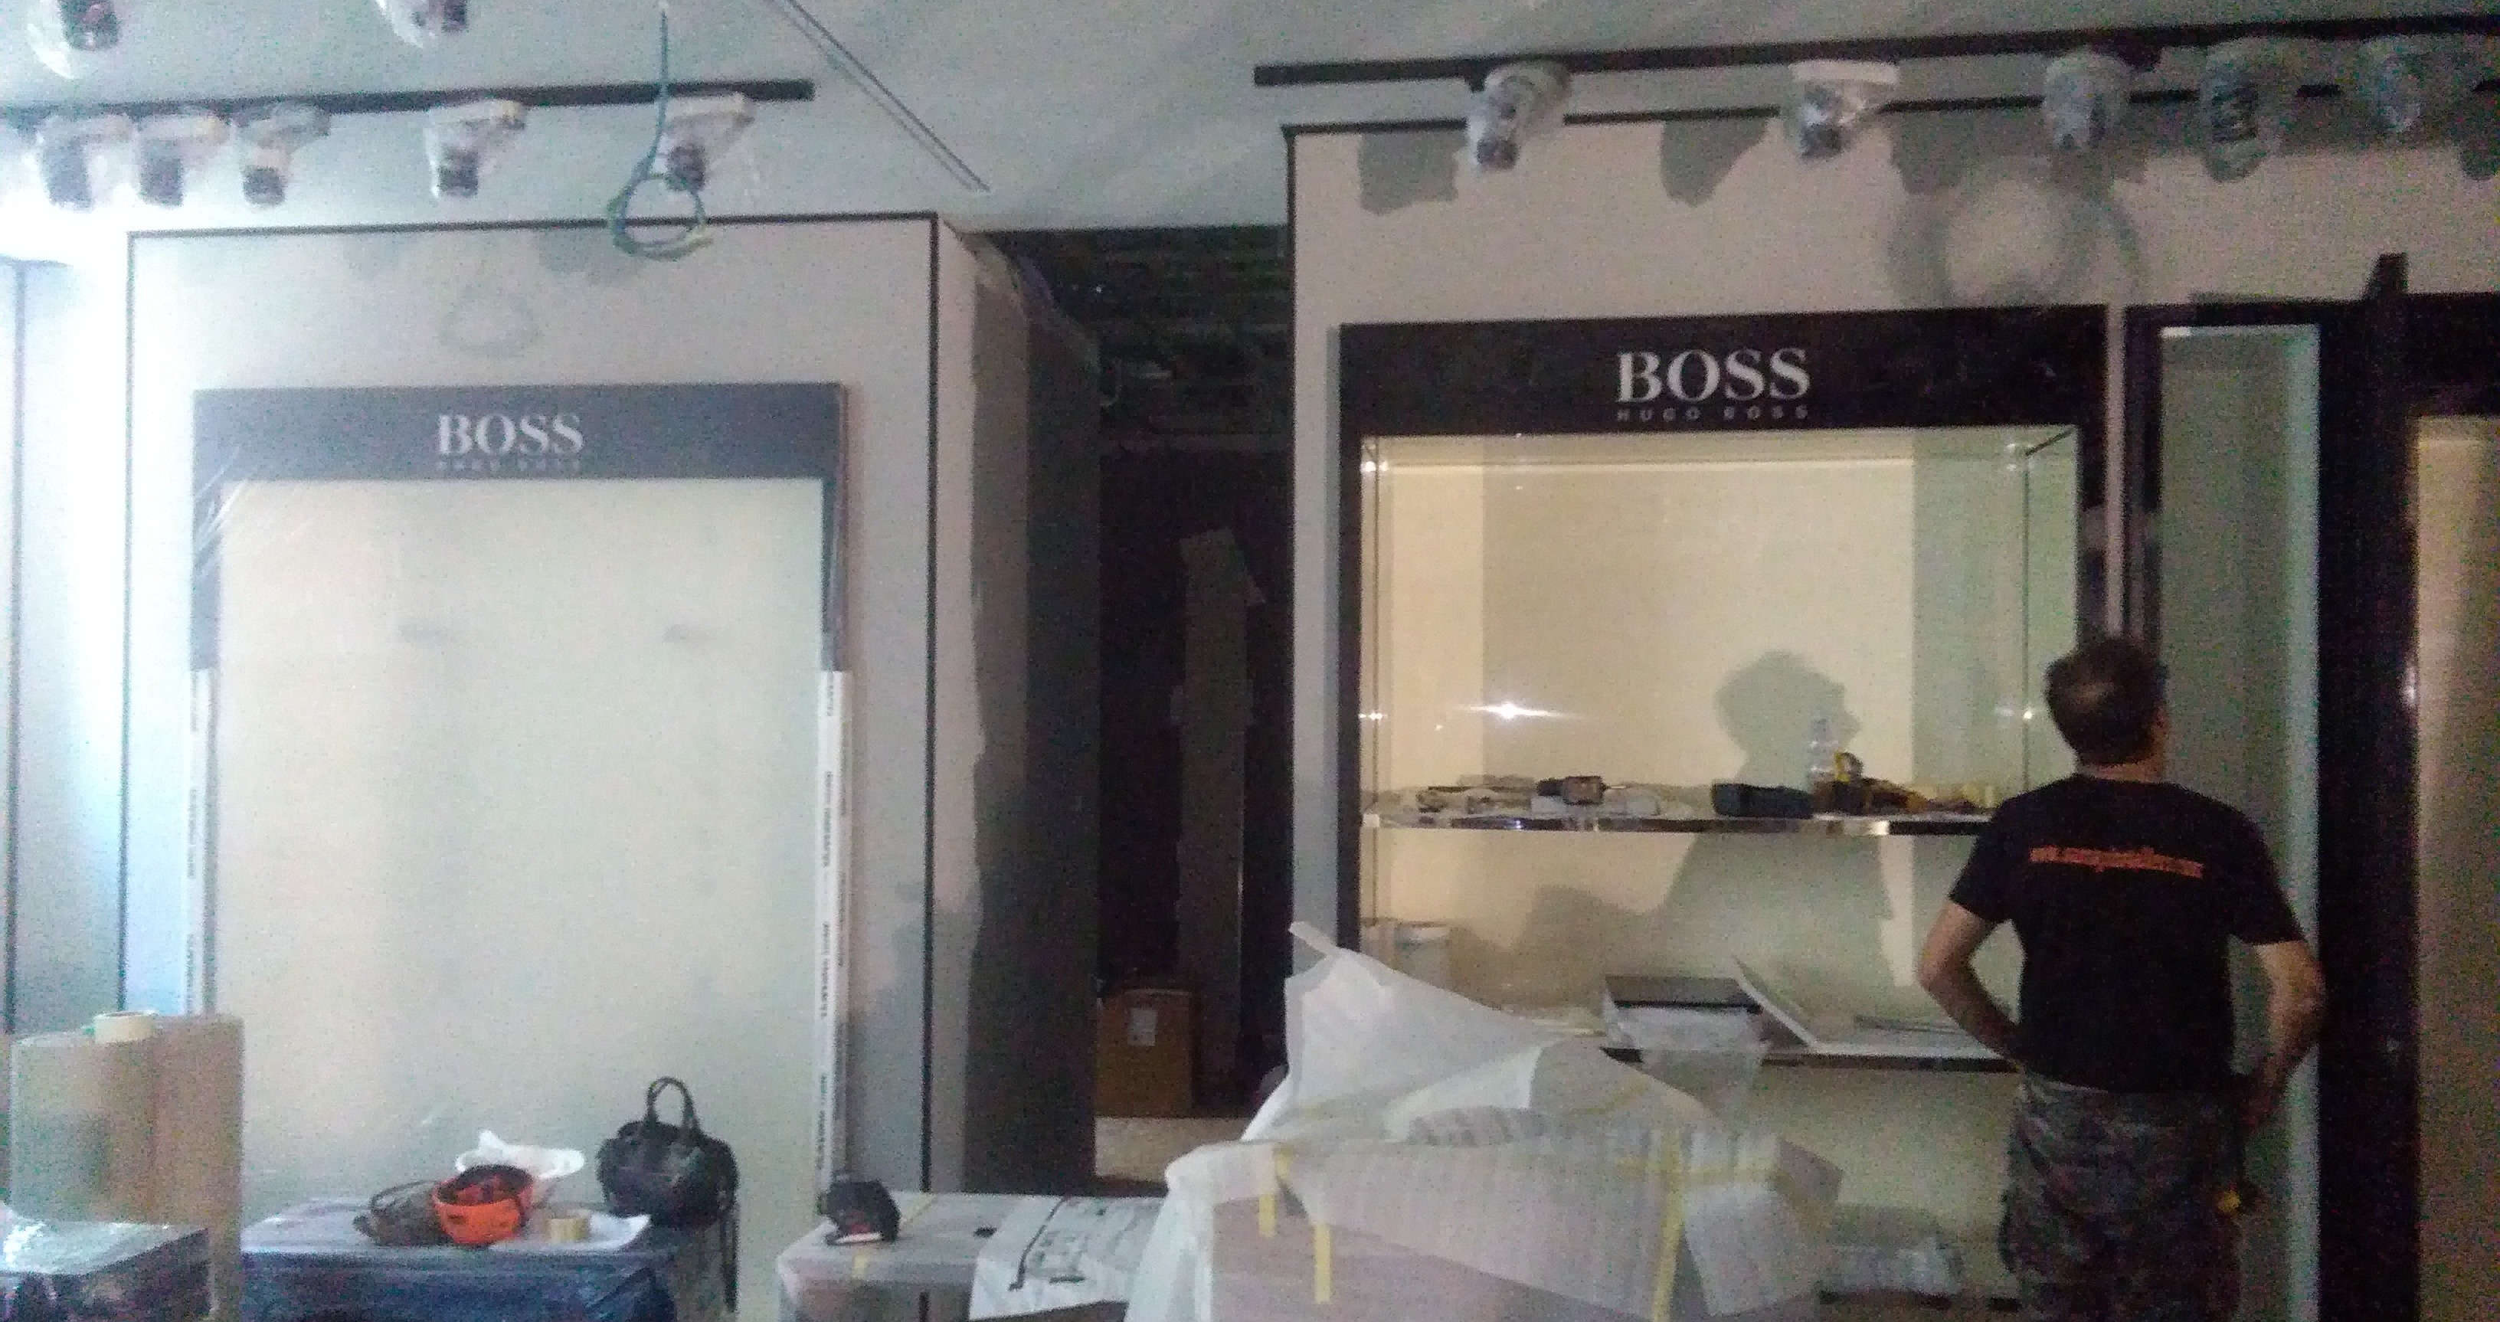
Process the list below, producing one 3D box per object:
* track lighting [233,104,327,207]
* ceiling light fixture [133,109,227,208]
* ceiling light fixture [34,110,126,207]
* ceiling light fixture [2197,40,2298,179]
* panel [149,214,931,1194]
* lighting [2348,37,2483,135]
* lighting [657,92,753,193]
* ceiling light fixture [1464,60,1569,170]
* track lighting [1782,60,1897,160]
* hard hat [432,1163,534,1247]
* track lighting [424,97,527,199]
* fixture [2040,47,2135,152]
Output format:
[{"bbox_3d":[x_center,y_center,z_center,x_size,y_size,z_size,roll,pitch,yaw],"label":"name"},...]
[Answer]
[{"bbox_3d":[-1.965,-1.026,4.109,0.165,0.180,0.110,0,-1,8],"label":"track lighting"},{"bbox_3d":[-2.189,-1.030,4.139,0.160,0.175,0.110,0,-1,8],"label":"ceiling light fixture"},{"bbox_3d":[-2.408,-1.029,4.169,0.155,0.175,0.110,0,-1,8],"label":"ceiling light fixture"},{"bbox_3d":[1.829,-1.019,3.710,0.155,0.226,0.130,0,-1,8],"label":"ceiling light fixture"},{"bbox_3d":[-1.893,0.323,5.300,2.221,2.926,0.080,0,-1,8],"label":"panel"},{"bbox_3d":[2.115,-1.041,3.673,0.203,0.173,0.130,0,-1,8],"label":"lighting"},{"bbox_3d":[-1.074,-1.021,3.989,0.170,0.180,0.110,0,-1,8],"label":"lighting"},{"bbox_3d":[0.512,-1.047,3.885,0.200,0.195,0.130,0,-1,8],"label":"ceiling light fixture"},{"bbox_3d":[1.110,-1.035,3.806,0.207,0.172,0.130,0,-1,8],"label":"track lighting"},{"bbox_3d":[-1.737,1.232,4.581,0.215,0.145,0.250,0,-1,-2],"label":"hard hat"},{"bbox_3d":[-1.591,-1.054,4.164,0.184,0.195,0.130,0,-1,8],"label":"track lighting"},{"bbox_3d":[1.549,-1.037,3.748,0.152,0.177,0.130,0,-1,8],"label":"fixture"}]

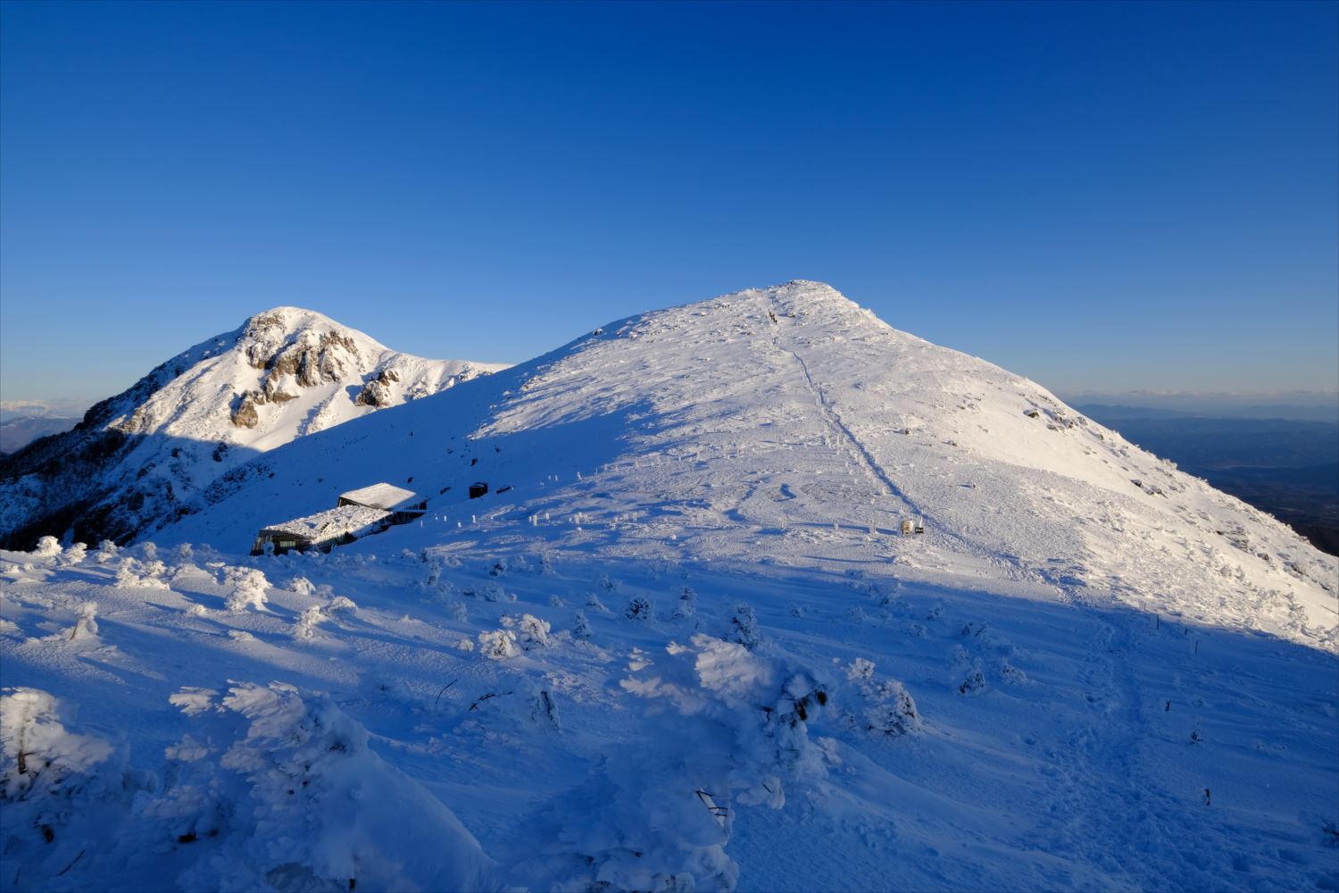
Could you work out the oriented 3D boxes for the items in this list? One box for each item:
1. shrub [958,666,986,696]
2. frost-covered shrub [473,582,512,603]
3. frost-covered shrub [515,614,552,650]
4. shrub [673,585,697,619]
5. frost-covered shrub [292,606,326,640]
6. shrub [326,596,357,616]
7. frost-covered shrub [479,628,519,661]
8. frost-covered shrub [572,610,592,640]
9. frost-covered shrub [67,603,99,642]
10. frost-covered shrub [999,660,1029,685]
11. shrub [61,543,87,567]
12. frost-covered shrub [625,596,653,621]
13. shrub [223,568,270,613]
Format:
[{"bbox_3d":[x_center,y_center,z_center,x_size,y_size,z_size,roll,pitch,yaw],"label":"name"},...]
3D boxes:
[{"bbox_3d":[4.877,3.782,10.200,0.456,0.449,0.410,0,5,0],"label":"shrub"},{"bbox_3d":[-6.871,5.636,24.500,1.540,0.754,1.078,0,5,0],"label":"frost-covered shrub"},{"bbox_3d":[-3.334,4.541,15.500,0.898,0.811,0.763,0,5,0],"label":"frost-covered shrub"},{"bbox_3d":[0.447,4.424,18.000,0.685,0.934,0.685,0,5,0],"label":"shrub"},{"bbox_3d":[-8.550,4.196,15.000,0.794,0.739,0.635,0,5,0],"label":"frost-covered shrub"},{"bbox_3d":[-8.804,4.291,17.000,0.816,0.561,0.734,0,5,0],"label":"shrub"},{"bbox_3d":[-3.361,3.910,12.500,0.827,0.590,0.745,0,5,0],"label":"frost-covered shrub"},{"bbox_3d":[-2.432,4.938,17.500,0.550,0.781,0.523,0,5,0],"label":"frost-covered shrub"},{"bbox_3d":[-11.592,3.476,12.500,0.620,0.731,0.496,0,5,0],"label":"frost-covered shrub"},{"bbox_3d":[7.893,5.184,14.500,0.696,0.536,0.557,0,5,0],"label":"frost-covered shrub"},{"bbox_3d":[-21.653,3.902,23.000,0.951,0.832,0.856,0,5,0],"label":"shrub"},{"bbox_3d":[-1.032,5.480,21.500,0.960,0.794,0.864,0,5,0],"label":"frost-covered shrub"},{"bbox_3d":[-10.361,3.540,15.500,1.154,1.072,1.039,0,5,0],"label":"shrub"}]

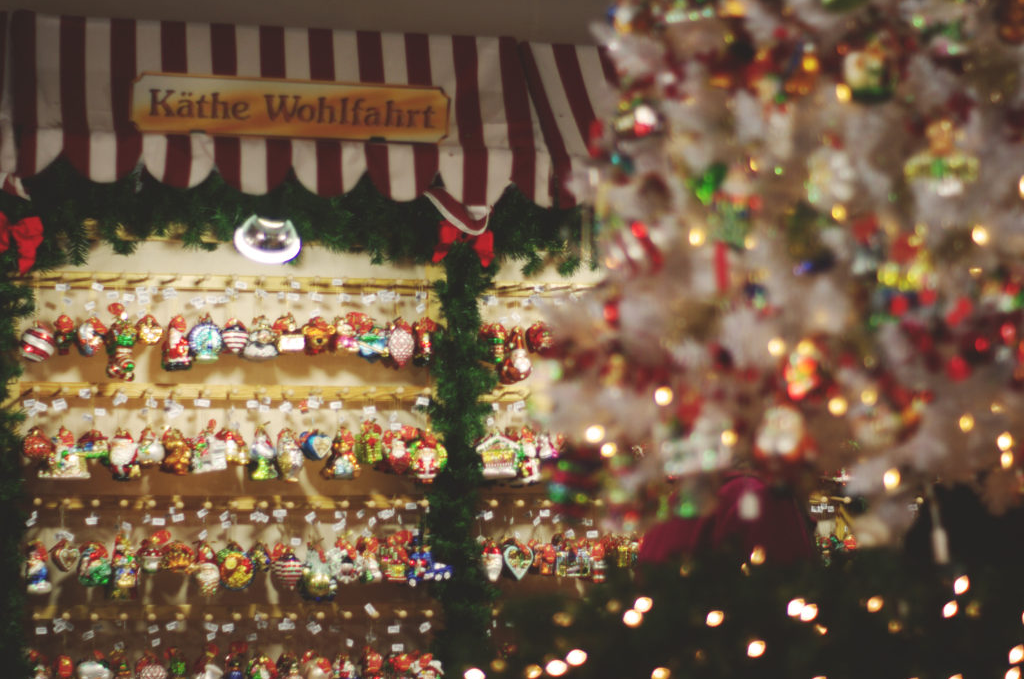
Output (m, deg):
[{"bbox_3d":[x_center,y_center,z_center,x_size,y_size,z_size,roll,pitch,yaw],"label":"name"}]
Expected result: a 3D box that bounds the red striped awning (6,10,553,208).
[{"bbox_3d":[-0.464,-0.467,4.280,1.055,0.404,0.260,1,-5,-11],"label":"red striped awning"}]

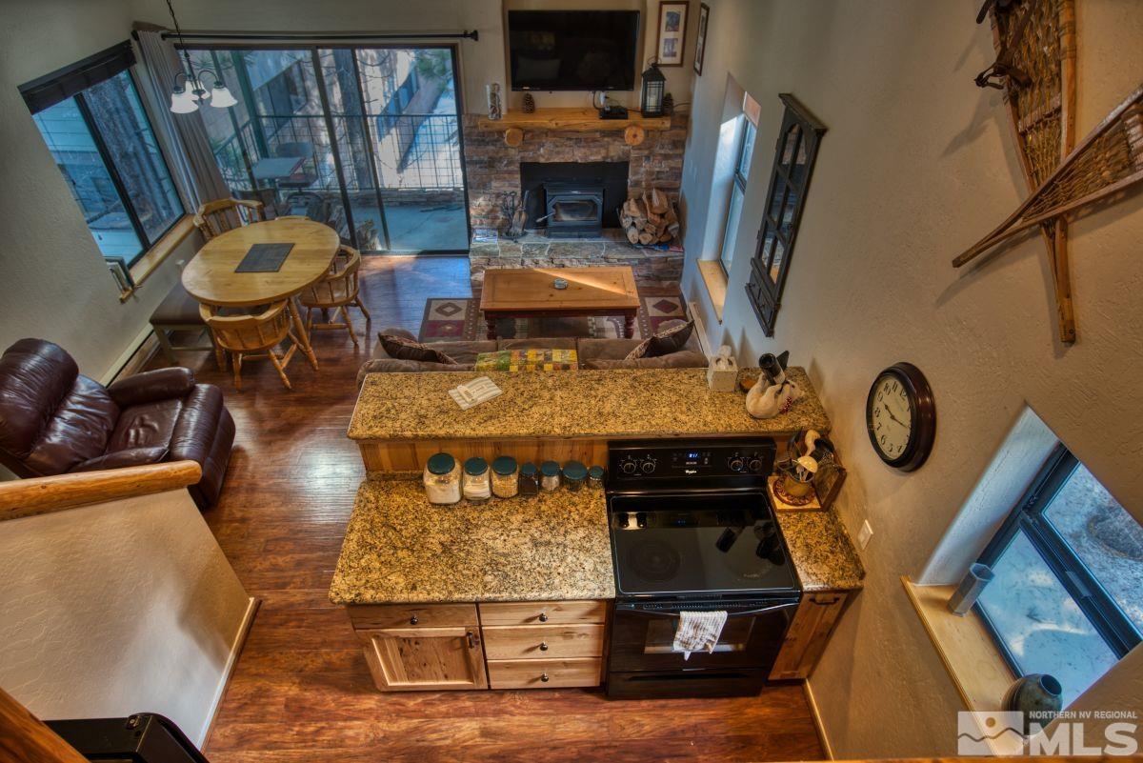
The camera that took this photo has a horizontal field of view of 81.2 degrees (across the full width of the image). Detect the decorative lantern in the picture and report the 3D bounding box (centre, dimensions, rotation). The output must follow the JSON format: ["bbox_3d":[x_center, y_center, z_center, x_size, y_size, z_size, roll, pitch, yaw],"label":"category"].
[{"bbox_3d":[0.693,-2.495,5.674,0.175,0.450,0.175,-7,41,-9],"label":"decorative lantern"}]

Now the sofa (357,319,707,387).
[{"bbox_3d":[-0.218,0.000,4.607,2.260,0.880,1.000,-1,38,-2],"label":"sofa"}]

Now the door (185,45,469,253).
[{"bbox_3d":[-2.208,-2.120,6.357,2.400,2.030,0.130,-1,38,-2],"label":"door"}]

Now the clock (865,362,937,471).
[{"bbox_3d":[1.188,0.135,2.433,0.060,0.400,0.400,-1,40,-1],"label":"clock"}]

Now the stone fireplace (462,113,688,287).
[{"bbox_3d":[0.052,-1.717,6.340,2.080,1.450,0.680,-1,38,-2],"label":"stone fireplace"}]

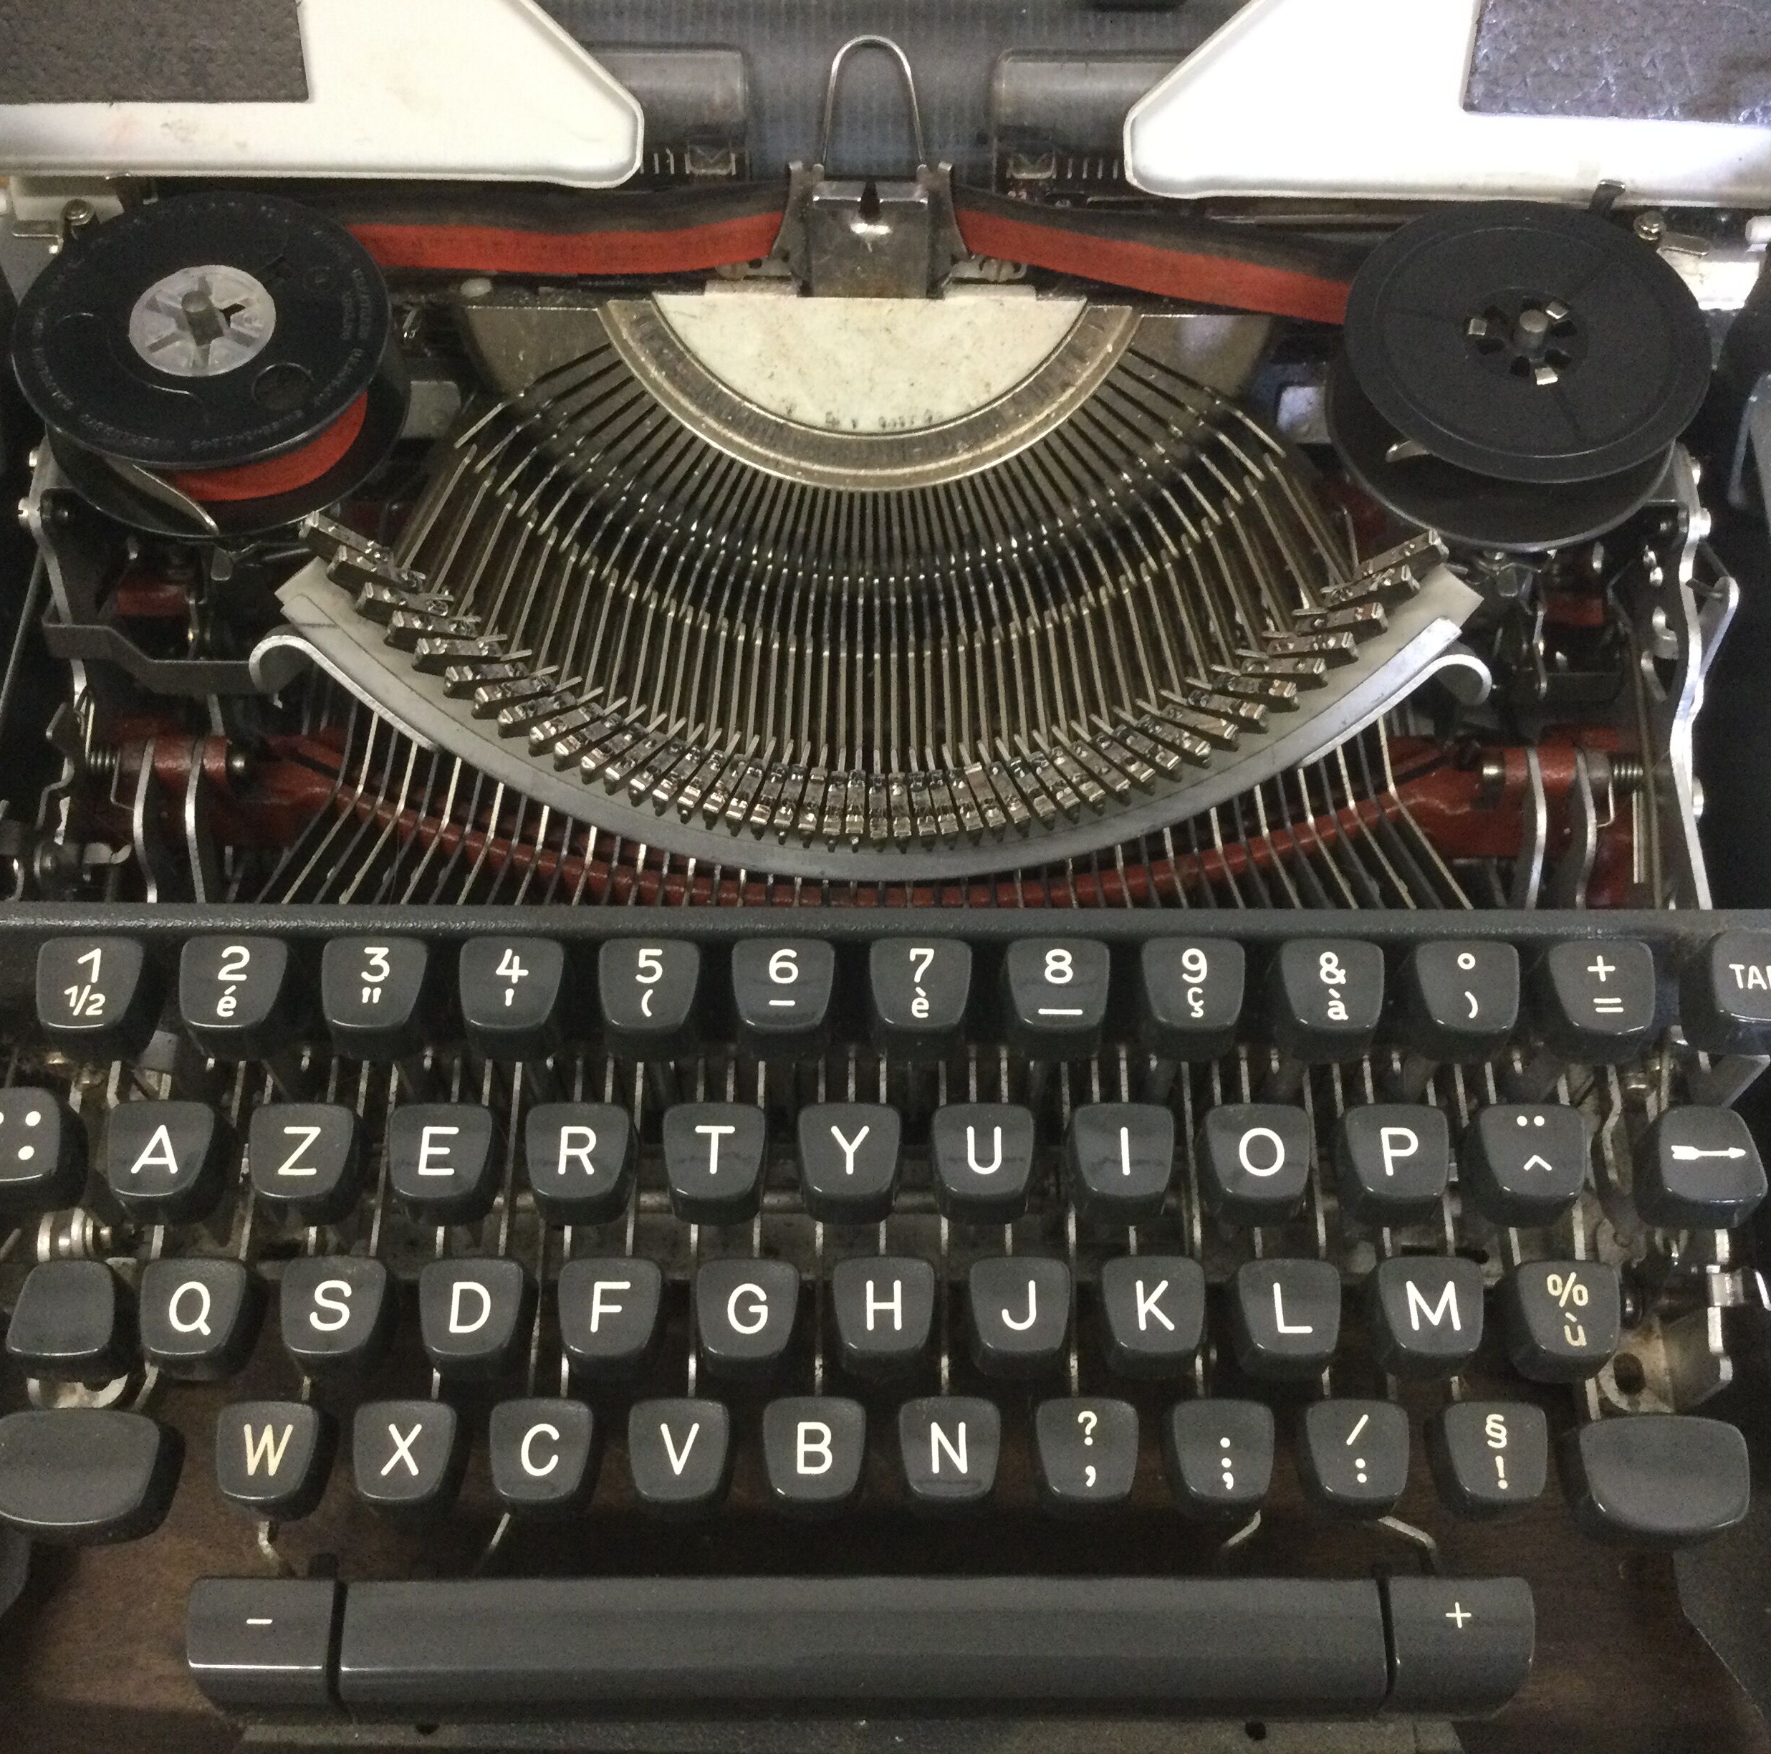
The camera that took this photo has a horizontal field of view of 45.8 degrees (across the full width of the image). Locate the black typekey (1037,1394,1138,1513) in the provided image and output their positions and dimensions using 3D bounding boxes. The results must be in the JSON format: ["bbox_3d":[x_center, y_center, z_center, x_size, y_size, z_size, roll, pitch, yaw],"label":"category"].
[{"bbox_3d":[0.029,0.082,0.296,0.015,0.009,0.014,0,61,0],"label":"black typekey"}]

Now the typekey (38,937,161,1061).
[{"bbox_3d":[-0.111,0.017,0.294,0.015,0.009,0.014,0,61,0],"label":"typekey"}]

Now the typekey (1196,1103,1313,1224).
[{"bbox_3d":[0.052,0.040,0.294,0.015,0.009,0.014,0,61,0],"label":"typekey"}]

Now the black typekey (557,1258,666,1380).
[{"bbox_3d":[-0.038,0.062,0.294,0.014,0.010,0.014,0,62,-1],"label":"black typekey"}]

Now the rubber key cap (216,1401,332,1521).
[{"bbox_3d":[-0.086,0.082,0.295,0.014,0.011,0.014,0,62,0],"label":"rubber key cap"}]

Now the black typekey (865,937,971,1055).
[{"bbox_3d":[0.005,0.017,0.295,0.015,0.009,0.015,0,62,-1],"label":"black typekey"}]

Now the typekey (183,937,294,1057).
[{"bbox_3d":[-0.091,0.017,0.293,0.015,0.009,0.015,0,62,-1],"label":"typekey"}]

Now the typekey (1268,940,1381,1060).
[{"bbox_3d":[0.062,0.017,0.293,0.014,0.011,0.014,0,62,0],"label":"typekey"}]

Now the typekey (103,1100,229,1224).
[{"bbox_3d":[-0.100,0.040,0.292,0.014,0.010,0.014,0,62,-1],"label":"typekey"}]

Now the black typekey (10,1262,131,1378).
[{"bbox_3d":[-0.114,0.062,0.293,0.015,0.009,0.015,0,62,-1],"label":"black typekey"}]

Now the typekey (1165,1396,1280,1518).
[{"bbox_3d":[0.048,0.083,0.299,0.015,0.010,0.015,1,62,-2],"label":"typekey"}]

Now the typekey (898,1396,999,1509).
[{"bbox_3d":[0.009,0.082,0.295,0.014,0.011,0.014,0,62,0],"label":"typekey"}]

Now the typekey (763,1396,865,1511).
[{"bbox_3d":[-0.010,0.082,0.295,0.014,0.010,0.014,0,62,-1],"label":"typekey"}]

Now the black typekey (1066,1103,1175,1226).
[{"bbox_3d":[0.033,0.040,0.295,0.014,0.010,0.014,0,62,-1],"label":"black typekey"}]

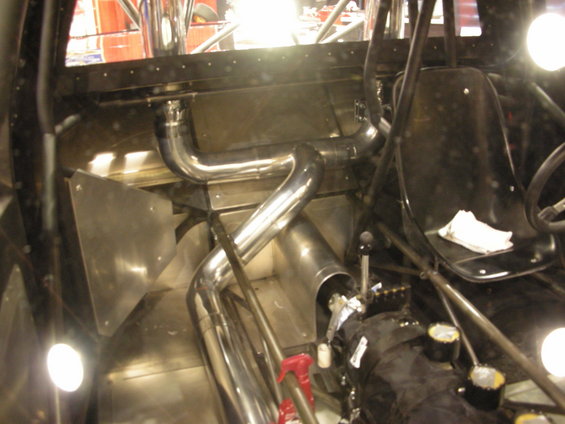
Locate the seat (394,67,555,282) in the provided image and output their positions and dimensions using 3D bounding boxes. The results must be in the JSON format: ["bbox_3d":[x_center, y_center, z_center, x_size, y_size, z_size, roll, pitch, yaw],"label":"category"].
[{"bbox_3d":[0.615,-0.129,1.845,0.460,0.560,0.510,-8,28,-15],"label":"seat"}]

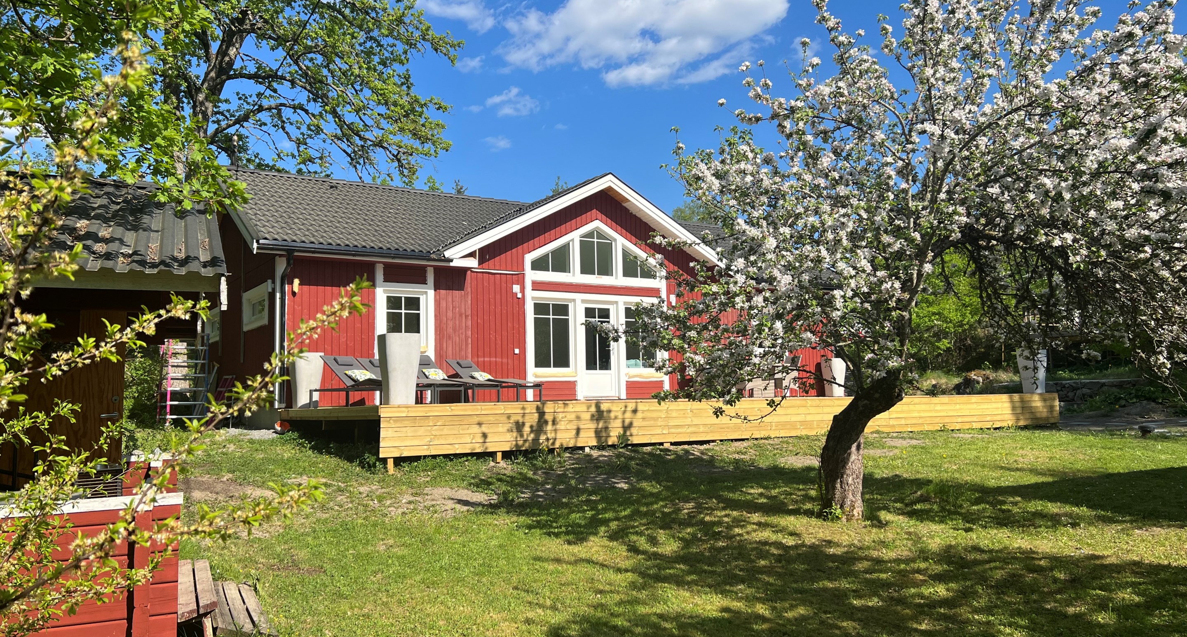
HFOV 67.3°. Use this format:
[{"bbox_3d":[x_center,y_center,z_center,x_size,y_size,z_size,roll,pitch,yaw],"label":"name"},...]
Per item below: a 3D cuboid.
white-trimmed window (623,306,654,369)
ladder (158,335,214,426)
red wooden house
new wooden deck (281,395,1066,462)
[{"bbox_3d":[1.103,0.431,20.480,0.970,1.450,0.100,3,-7,-34],"label":"white-trimmed window"},{"bbox_3d":[-8.707,1.360,18.895,0.720,1.840,1.600,3,-7,-34],"label":"ladder"},{"bbox_3d":[-1.599,-0.229,22.901,15.500,5.500,8.000,3,-7,-34],"label":"red wooden house"},{"bbox_3d":[2.646,2.032,18.275,16.400,0.700,4.950,3,-7,-34],"label":"new wooden deck"}]

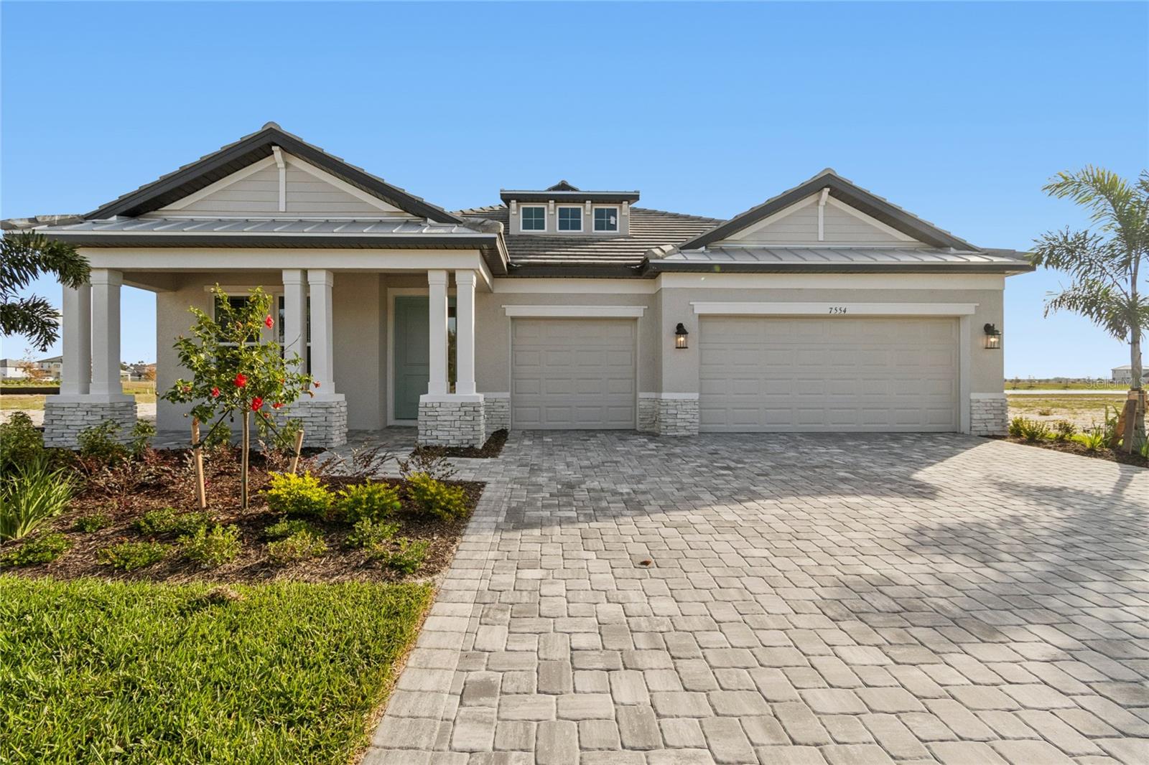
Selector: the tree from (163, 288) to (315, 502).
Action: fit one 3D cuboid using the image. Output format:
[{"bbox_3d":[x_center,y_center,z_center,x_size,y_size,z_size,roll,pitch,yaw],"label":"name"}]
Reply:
[{"bbox_3d":[-3.120,0.130,4.520,1.270,2.090,1.200,0,0,0],"label":"tree"}]

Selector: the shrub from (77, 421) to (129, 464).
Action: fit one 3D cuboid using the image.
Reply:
[{"bbox_3d":[-6.500,0.810,6.600,0.600,0.580,0.560,0,0,0],"label":"shrub"}]

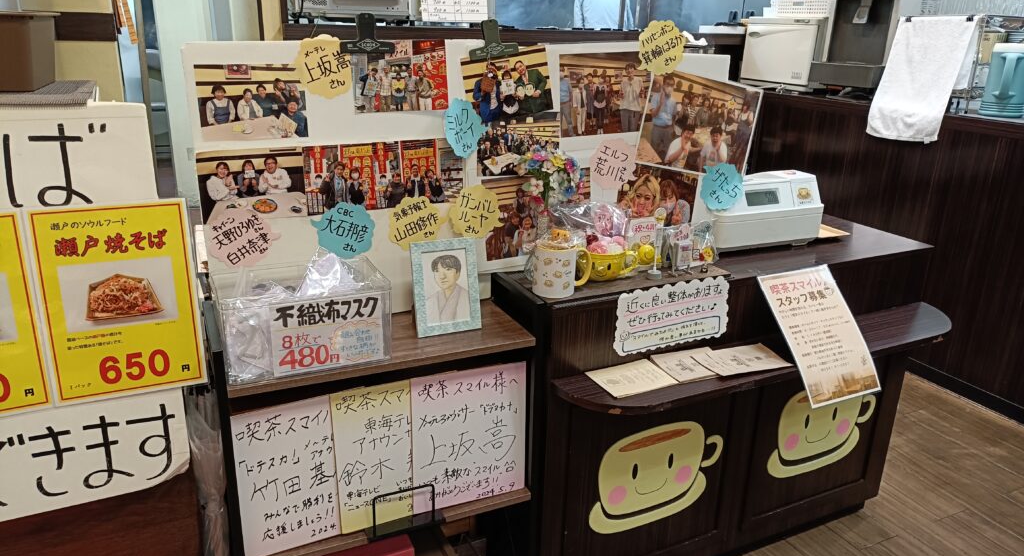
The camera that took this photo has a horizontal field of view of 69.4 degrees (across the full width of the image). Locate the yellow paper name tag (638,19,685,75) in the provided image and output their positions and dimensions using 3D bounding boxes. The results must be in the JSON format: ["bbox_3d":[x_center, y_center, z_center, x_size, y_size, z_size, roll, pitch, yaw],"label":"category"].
[{"bbox_3d":[0.320,-0.493,1.583,0.108,0.112,0.008,-4,15,-16],"label":"yellow paper name tag"}]

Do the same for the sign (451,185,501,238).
[{"bbox_3d":[-0.074,-0.137,1.538,0.115,0.108,0.010,-8,16,-25],"label":"sign"}]

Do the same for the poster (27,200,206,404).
[{"bbox_3d":[-0.608,0.036,1.157,0.216,0.303,0.010,-8,9,-29],"label":"poster"}]

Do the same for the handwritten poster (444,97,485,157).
[{"bbox_3d":[-0.093,-0.301,1.487,0.090,0.120,0.008,-6,17,-22],"label":"handwritten poster"}]

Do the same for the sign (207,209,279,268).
[{"bbox_3d":[-0.485,-0.070,1.337,0.122,0.105,0.010,-8,16,-25],"label":"sign"}]

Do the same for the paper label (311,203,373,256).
[{"bbox_3d":[-0.325,-0.090,1.421,0.119,0.105,0.010,-8,16,-25],"label":"paper label"}]

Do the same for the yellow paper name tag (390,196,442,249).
[{"bbox_3d":[-0.194,-0.112,1.483,0.112,0.107,0.008,-7,17,-24],"label":"yellow paper name tag"}]

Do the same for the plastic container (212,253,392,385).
[{"bbox_3d":[-0.372,0.065,1.313,0.276,0.140,0.187,-7,20,-23],"label":"plastic container"}]

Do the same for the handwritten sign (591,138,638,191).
[{"bbox_3d":[0.225,-0.252,1.621,0.114,0.117,0.008,-4,15,-16],"label":"handwritten sign"}]

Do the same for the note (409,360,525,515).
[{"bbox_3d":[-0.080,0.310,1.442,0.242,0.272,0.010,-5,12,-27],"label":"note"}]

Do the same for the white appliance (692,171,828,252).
[{"bbox_3d":[0.576,-0.196,1.947,0.340,0.180,0.310,-7,19,-22],"label":"white appliance"}]

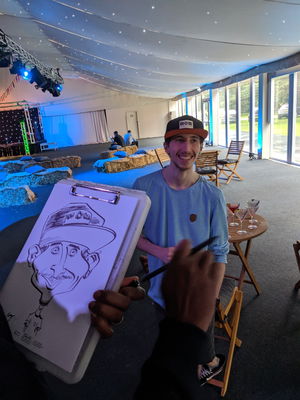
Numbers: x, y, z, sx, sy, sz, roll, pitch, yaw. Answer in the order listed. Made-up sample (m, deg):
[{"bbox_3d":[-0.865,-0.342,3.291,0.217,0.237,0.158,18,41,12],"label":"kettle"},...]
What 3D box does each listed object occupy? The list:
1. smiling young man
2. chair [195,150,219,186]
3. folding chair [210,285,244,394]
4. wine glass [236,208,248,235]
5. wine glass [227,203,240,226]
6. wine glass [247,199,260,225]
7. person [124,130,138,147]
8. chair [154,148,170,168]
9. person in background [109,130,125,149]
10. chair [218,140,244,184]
[{"bbox_3d":[0.217,0.396,1.786,0.500,1.720,0.400,-3,16,7],"label":"smiling young man"},{"bbox_3d":[1.181,-0.549,6.420,0.460,0.890,0.580,-2,16,11],"label":"chair"},{"bbox_3d":[0.319,0.725,2.126,0.460,0.890,0.580,5,18,32],"label":"folding chair"},{"bbox_3d":[0.748,0.177,2.531,0.107,0.187,0.107,-5,15,0],"label":"wine glass"},{"bbox_3d":[0.732,0.130,2.707,0.107,0.187,0.107,-5,15,0],"label":"wine glass"},{"bbox_3d":[0.916,0.099,2.757,0.107,0.187,0.107,-5,15,0],"label":"wine glass"},{"bbox_3d":[-0.827,-2.543,13.805,0.700,1.000,0.500,-9,16,-14],"label":"person"},{"bbox_3d":[0.497,-0.757,7.391,0.460,0.890,0.580,-14,18,-30],"label":"chair"},{"bbox_3d":[-1.504,-2.482,13.805,0.700,1.000,0.500,-1,16,14],"label":"person in background"},{"bbox_3d":[1.903,-0.906,7.468,0.580,0.890,0.460,-13,17,-26],"label":"chair"}]

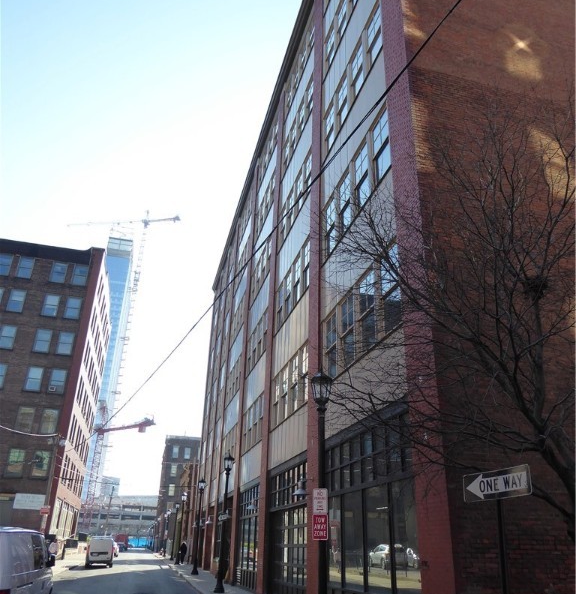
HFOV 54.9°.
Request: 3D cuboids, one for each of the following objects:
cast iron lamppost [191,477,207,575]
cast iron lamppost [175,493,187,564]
[{"bbox_3d":[-5.310,13.669,33.276,0.440,5.300,0.440,8,-25,-13],"label":"cast iron lamppost"},{"bbox_3d":[-8.507,18.384,44.300,0.440,5.300,0.440,8,-25,-13],"label":"cast iron lamppost"}]

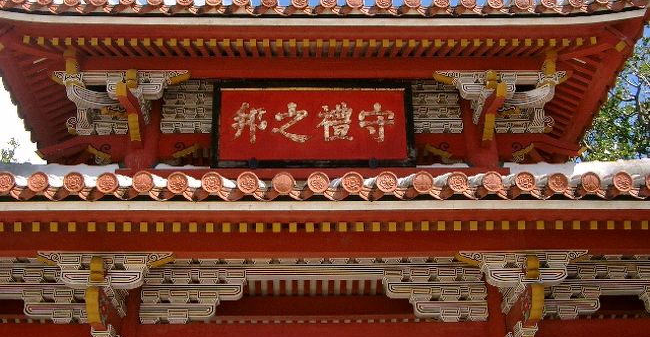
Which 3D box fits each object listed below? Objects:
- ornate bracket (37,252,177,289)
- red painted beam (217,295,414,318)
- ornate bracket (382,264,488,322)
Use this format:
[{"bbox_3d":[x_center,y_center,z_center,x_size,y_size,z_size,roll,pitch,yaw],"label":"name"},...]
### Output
[{"bbox_3d":[-1.872,0.892,5.945,1.140,0.300,0.200,0,-30,-2],"label":"ornate bracket"},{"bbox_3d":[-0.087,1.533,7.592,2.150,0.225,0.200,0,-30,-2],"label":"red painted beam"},{"bbox_3d":[1.052,1.204,6.638,0.970,0.560,0.220,0,-30,-2],"label":"ornate bracket"}]

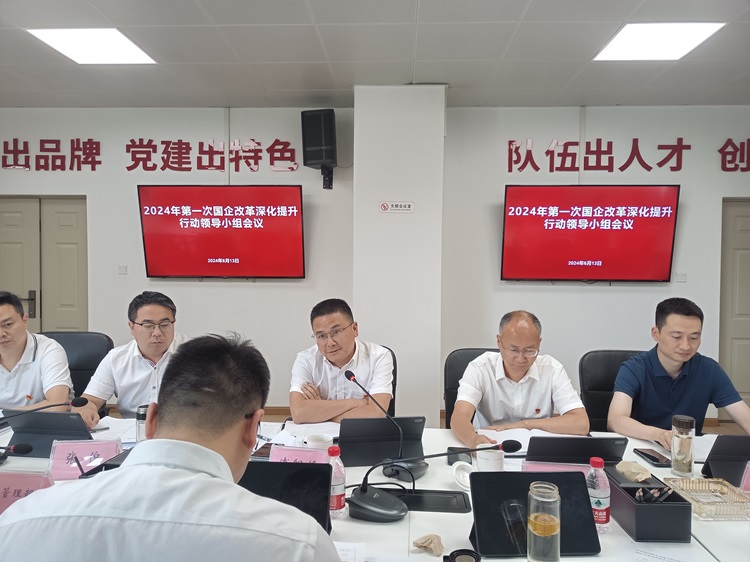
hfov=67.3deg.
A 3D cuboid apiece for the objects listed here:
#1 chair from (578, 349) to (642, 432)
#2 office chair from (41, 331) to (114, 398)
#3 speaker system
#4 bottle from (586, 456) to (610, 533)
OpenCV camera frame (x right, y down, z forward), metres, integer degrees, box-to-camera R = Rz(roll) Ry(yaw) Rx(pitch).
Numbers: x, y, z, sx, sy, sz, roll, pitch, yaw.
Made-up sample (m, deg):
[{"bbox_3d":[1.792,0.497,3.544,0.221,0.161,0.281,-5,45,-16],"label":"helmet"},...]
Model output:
[{"bbox_3d":[1.218,0.834,2.449,0.620,0.990,0.640,0,1,3],"label":"chair"},{"bbox_3d":[-1.695,0.789,2.818,0.620,1.017,0.640,0,1,3],"label":"office chair"},{"bbox_3d":[-0.473,-1.210,4.798,0.290,0.460,0.260,1,6,16],"label":"speaker system"},{"bbox_3d":[0.558,0.530,1.409,0.062,0.176,0.062,1,1,3],"label":"bottle"}]

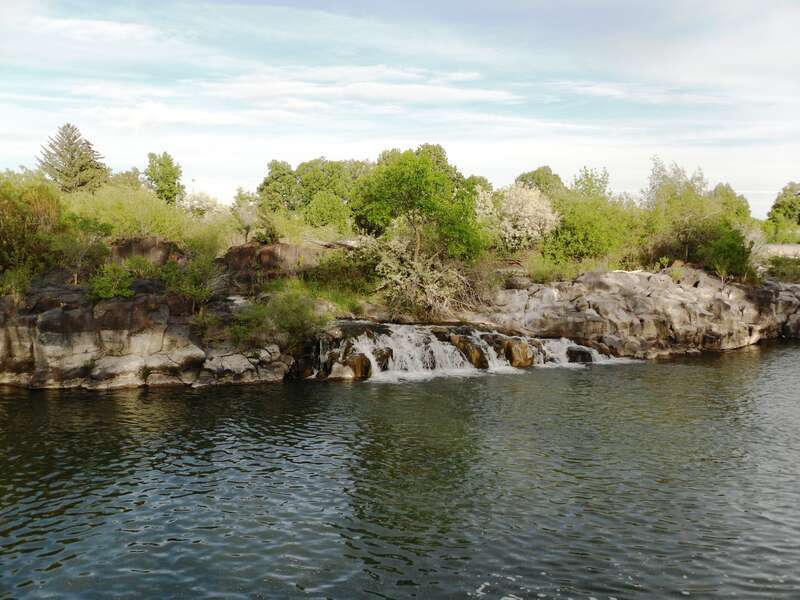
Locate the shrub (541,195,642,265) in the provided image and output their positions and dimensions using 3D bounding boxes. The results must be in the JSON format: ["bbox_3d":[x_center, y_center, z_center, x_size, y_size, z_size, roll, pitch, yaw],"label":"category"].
[{"bbox_3d":[8.329,-3.029,45.000,4.330,3.010,3.700,0,4,0],"label":"shrub"}]

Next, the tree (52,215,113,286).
[{"bbox_3d":[-9.831,-1.523,32.000,1.850,2.170,1.800,0,4,0],"label":"tree"}]

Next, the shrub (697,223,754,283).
[{"bbox_3d":[13.145,-1.918,42.000,2.340,2.420,2.100,0,3,0],"label":"shrub"}]

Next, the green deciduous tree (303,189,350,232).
[{"bbox_3d":[-4.523,-5.292,64.000,2.950,3.020,2.900,0,3,0],"label":"green deciduous tree"}]

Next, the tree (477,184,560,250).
[{"bbox_3d":[6.553,-4.545,58.000,4.570,3.790,4.200,0,3,0],"label":"tree"}]

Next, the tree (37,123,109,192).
[{"bbox_3d":[-25.192,-9.962,80.000,5.540,7.240,5.500,0,4,0],"label":"tree"}]

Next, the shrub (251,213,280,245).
[{"bbox_3d":[-4.914,-2.613,38.000,1.100,1.170,1.100,0,3,0],"label":"shrub"}]

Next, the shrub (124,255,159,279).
[{"bbox_3d":[-8.202,-1.047,33.000,1.080,0.790,0.950,0,3,0],"label":"shrub"}]

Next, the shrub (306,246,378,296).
[{"bbox_3d":[-1.983,-1.000,36.500,2.880,1.720,2.200,0,4,0],"label":"shrub"}]

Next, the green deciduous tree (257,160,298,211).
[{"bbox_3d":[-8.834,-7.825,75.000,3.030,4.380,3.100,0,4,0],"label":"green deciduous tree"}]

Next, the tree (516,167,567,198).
[{"bbox_3d":[14.185,-9.945,105.000,5.650,7.070,6.000,0,3,0],"label":"tree"}]

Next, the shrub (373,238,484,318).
[{"bbox_3d":[0.959,-0.724,35.000,3.770,2.640,3.200,0,4,0],"label":"shrub"}]

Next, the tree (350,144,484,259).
[{"bbox_3d":[0.623,-3.095,37.000,4.620,4.570,4.300,0,4,0],"label":"tree"}]

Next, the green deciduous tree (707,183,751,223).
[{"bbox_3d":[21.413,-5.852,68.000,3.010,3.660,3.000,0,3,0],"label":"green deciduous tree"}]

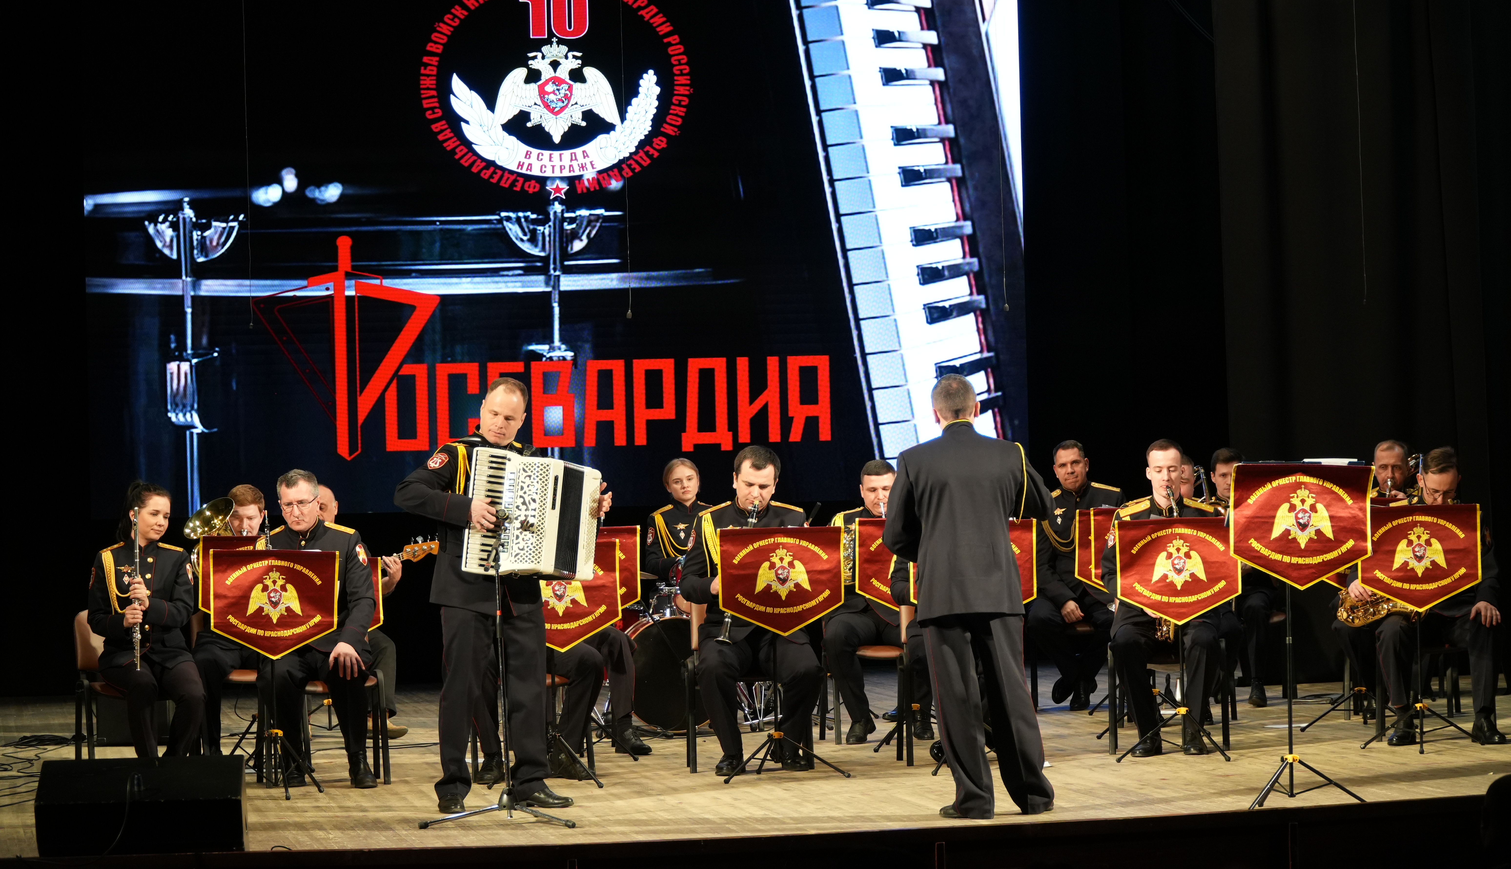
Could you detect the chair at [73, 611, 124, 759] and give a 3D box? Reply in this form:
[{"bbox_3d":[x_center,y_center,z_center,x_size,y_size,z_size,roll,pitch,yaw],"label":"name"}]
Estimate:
[{"bbox_3d":[-2.618,1.143,17.200,0.530,0.810,0.570,-1,-1,-16],"label":"chair"}]

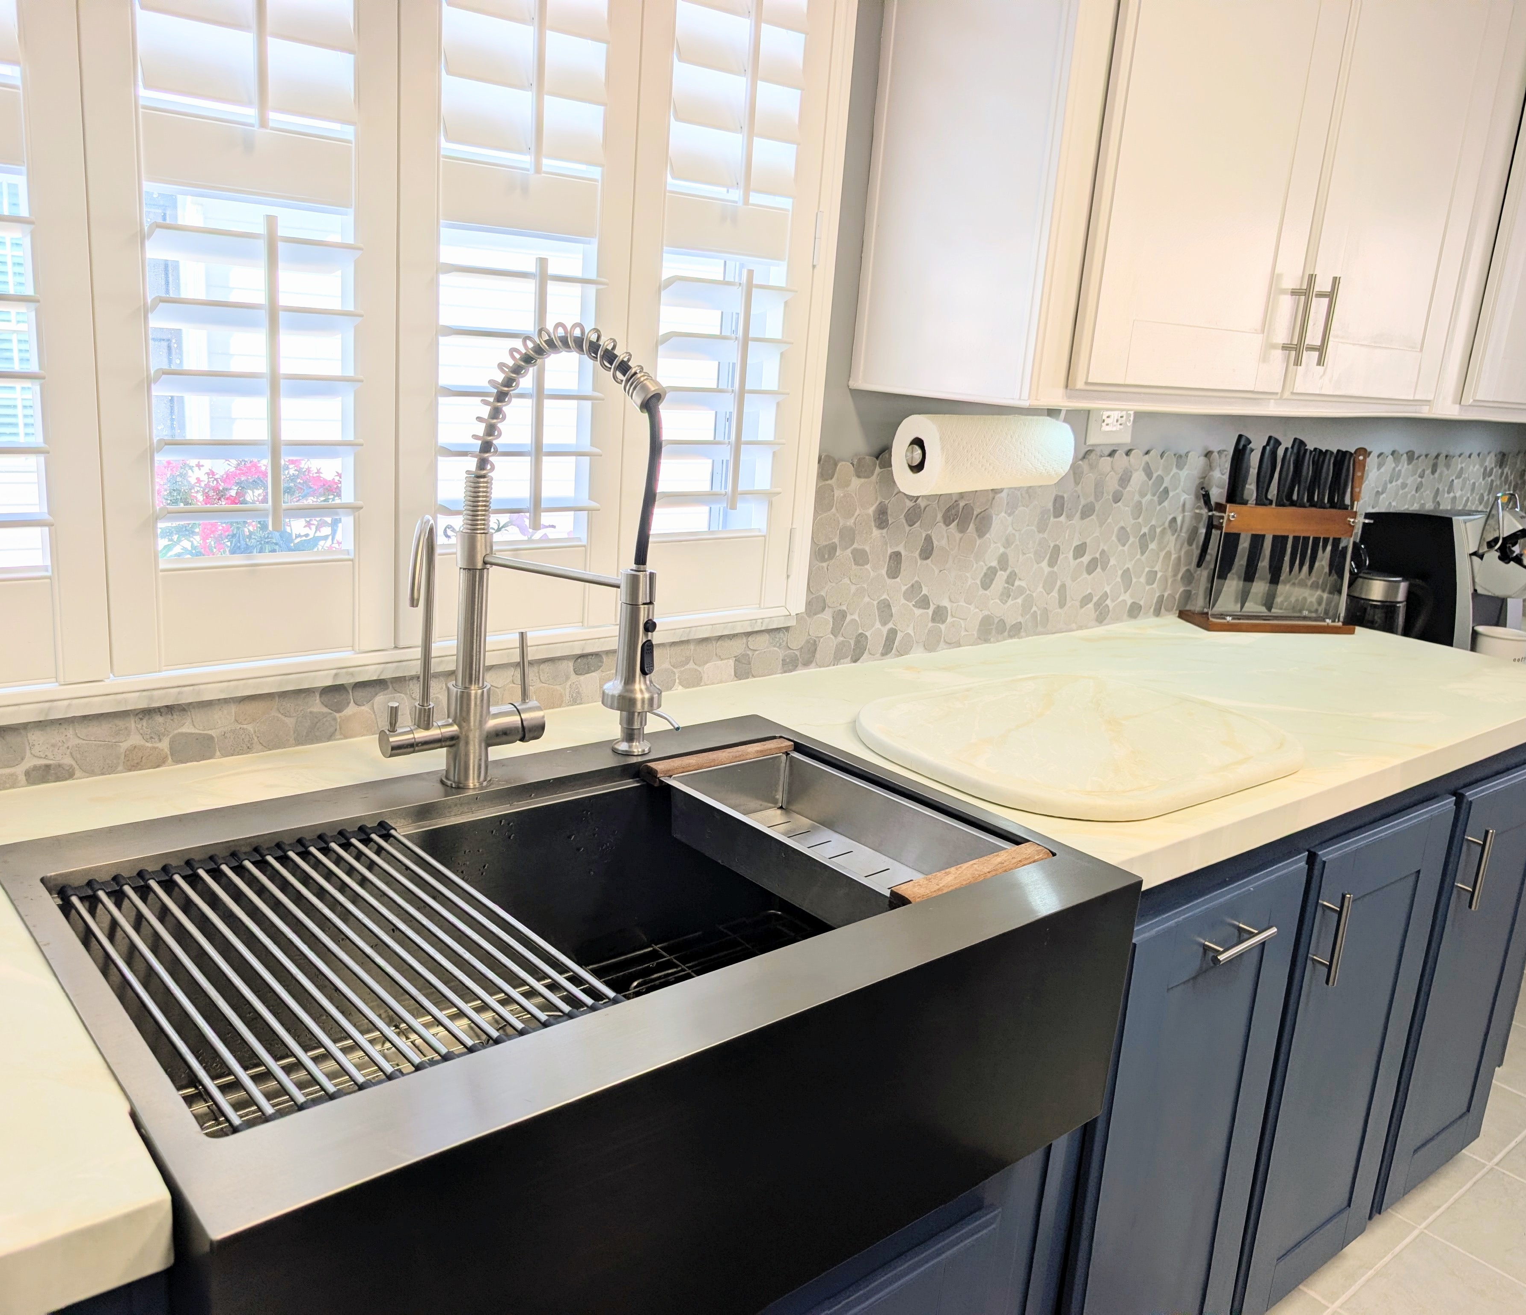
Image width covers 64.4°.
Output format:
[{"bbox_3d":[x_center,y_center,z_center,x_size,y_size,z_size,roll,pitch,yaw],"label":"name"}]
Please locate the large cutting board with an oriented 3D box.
[{"bbox_3d":[0.391,0.095,1.516,0.530,0.025,0.425,-8,18,-39],"label":"large cutting board"}]

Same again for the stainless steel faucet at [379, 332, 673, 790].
[{"bbox_3d":[-0.213,-0.079,1.134,0.261,0.458,0.189,13,17,31],"label":"stainless steel faucet"}]

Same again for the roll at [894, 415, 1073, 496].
[{"bbox_3d":[0.323,-0.297,1.764,0.268,0.110,0.110,-8,19,-36],"label":"roll"}]

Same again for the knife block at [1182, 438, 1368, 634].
[{"bbox_3d":[0.974,-0.231,2.281,0.307,0.353,0.120,1,15,-12],"label":"knife block"}]

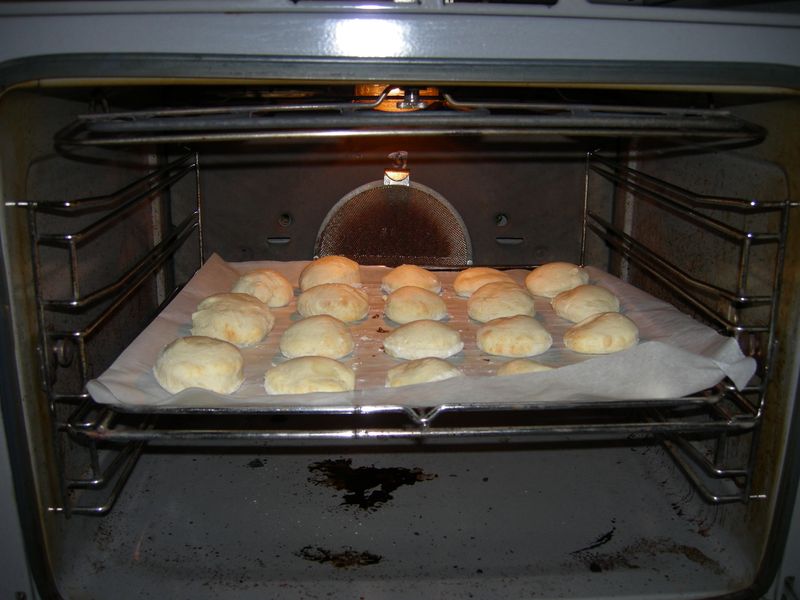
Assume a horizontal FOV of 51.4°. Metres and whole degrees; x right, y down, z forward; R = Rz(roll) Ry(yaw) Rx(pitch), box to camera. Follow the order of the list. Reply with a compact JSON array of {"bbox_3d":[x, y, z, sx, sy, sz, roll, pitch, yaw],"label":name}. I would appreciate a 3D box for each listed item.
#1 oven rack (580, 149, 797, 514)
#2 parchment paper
[{"bbox_3d":[0.229,-0.013,0.753,0.034,0.220,0.395,0,16,-2],"label":"oven rack"},{"bbox_3d":[0.007,0.003,0.701,0.424,0.032,0.375,0,16,-2],"label":"parchment paper"}]

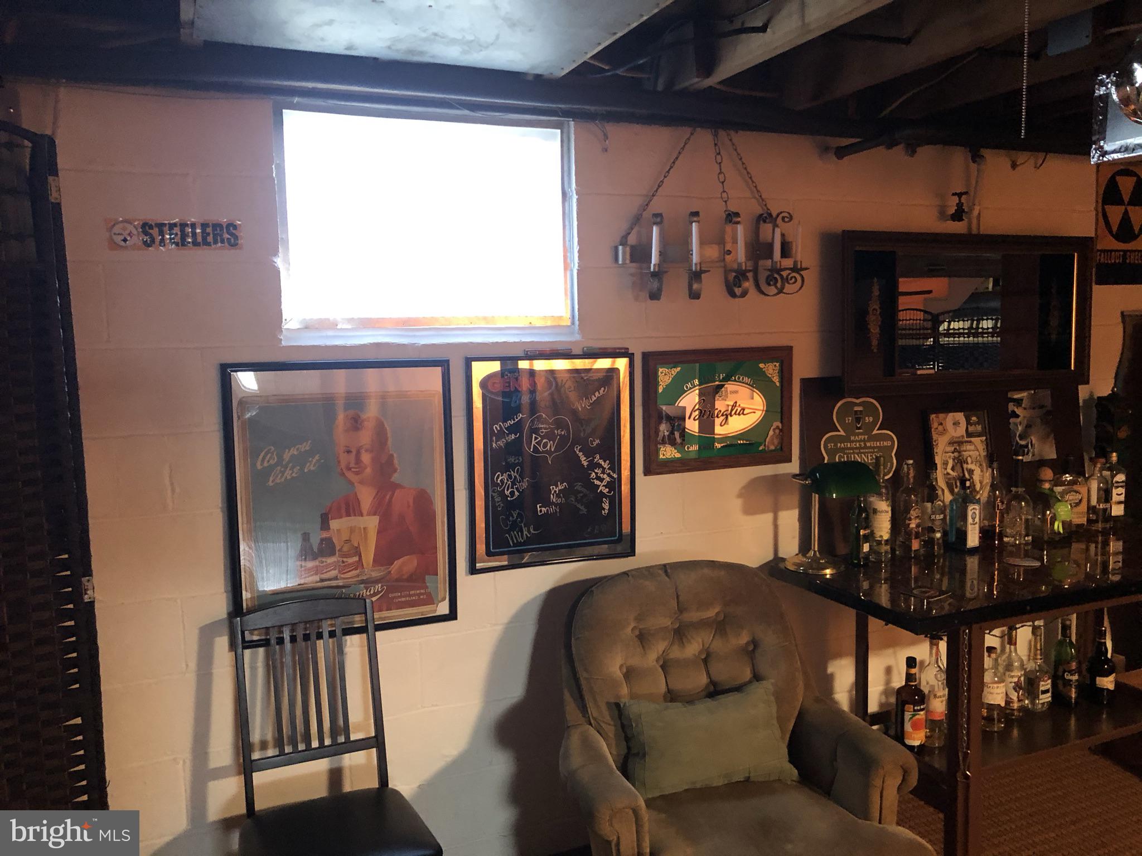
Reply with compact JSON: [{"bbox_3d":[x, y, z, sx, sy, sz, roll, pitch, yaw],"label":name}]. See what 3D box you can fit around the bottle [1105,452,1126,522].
[{"bbox_3d":[1.999,0.224,3.390,0.075,0.273,0.070,-2,6,-11],"label":"bottle"}]

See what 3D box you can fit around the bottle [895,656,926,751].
[{"bbox_3d":[1.040,0.836,2.819,0.085,0.284,0.085,-3,6,-18],"label":"bottle"}]

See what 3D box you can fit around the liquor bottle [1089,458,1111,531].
[{"bbox_3d":[1.921,0.235,3.353,0.071,0.262,0.071,-3,6,-13],"label":"liquor bottle"}]

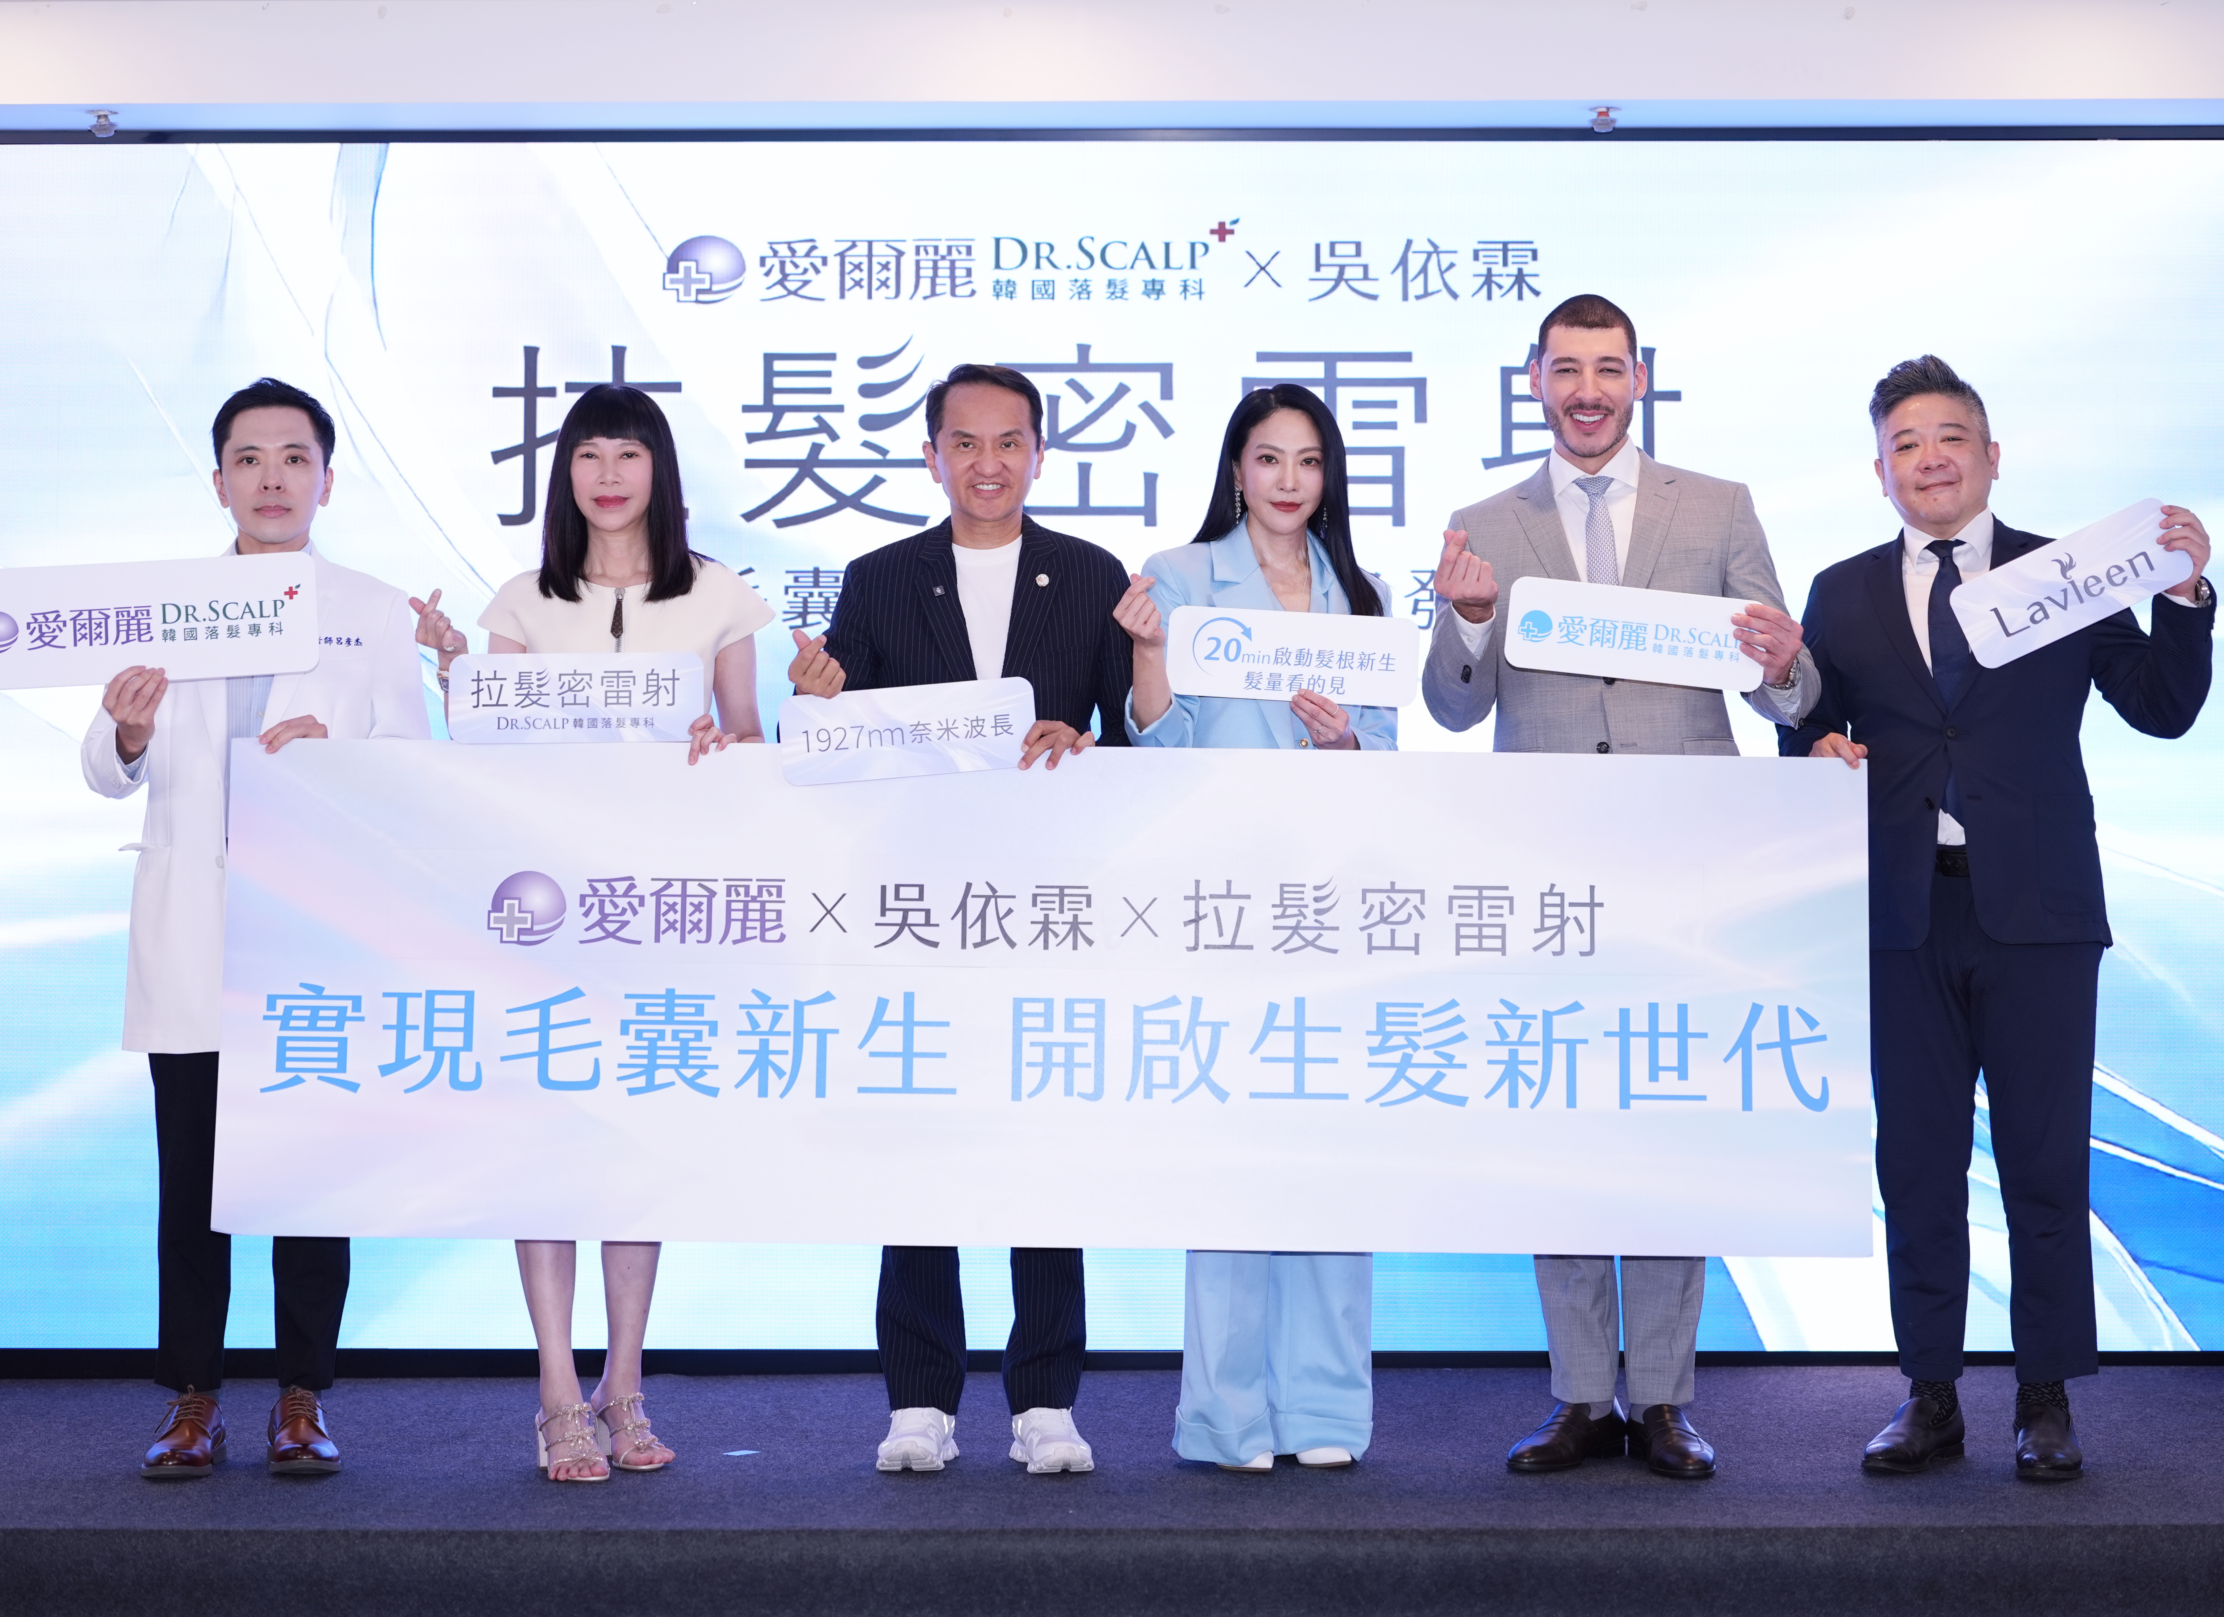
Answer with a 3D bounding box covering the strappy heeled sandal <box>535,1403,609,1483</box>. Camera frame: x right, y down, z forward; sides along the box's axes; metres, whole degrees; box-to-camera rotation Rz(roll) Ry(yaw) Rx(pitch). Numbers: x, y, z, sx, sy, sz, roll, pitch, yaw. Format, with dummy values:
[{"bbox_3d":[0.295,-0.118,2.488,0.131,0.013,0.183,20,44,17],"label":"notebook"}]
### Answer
[{"bbox_3d":[-0.825,0.954,6.650,0.088,0.115,0.225,1,-5,-19],"label":"strappy heeled sandal"}]

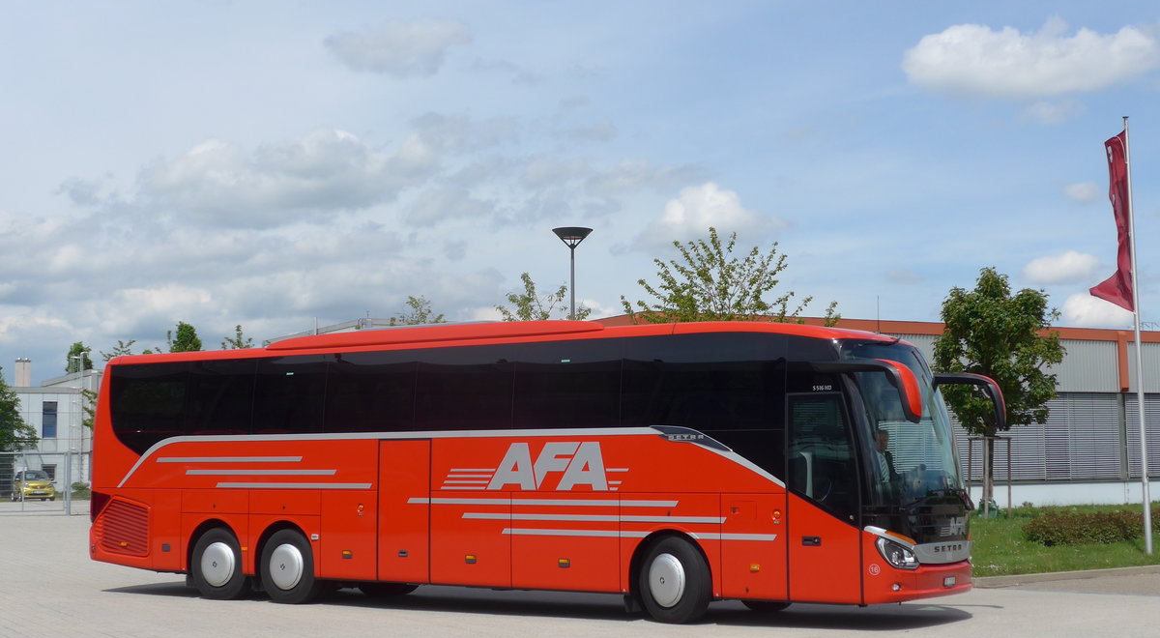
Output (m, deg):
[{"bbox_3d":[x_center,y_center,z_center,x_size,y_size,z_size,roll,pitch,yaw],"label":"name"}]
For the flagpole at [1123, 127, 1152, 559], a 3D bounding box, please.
[{"bbox_3d":[10.876,0.266,32.011,0.130,8.570,0.130,-1,-6,0],"label":"flagpole"}]

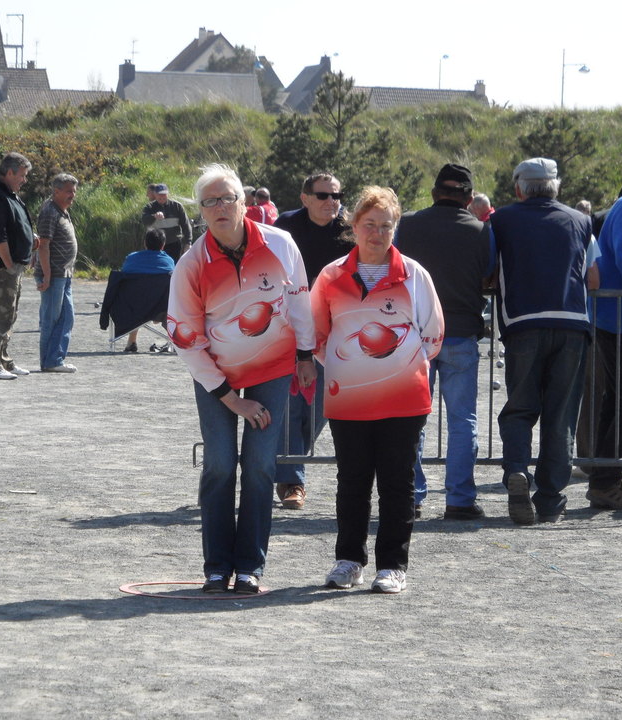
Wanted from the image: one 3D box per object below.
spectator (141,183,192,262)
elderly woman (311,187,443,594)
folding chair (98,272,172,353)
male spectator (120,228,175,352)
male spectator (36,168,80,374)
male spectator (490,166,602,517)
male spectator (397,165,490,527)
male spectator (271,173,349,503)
[{"bbox_3d":[-1.831,-1.455,42.458,0.600,1.620,0.450,1,3,9],"label":"spectator"},{"bbox_3d":[0.258,0.108,12.912,0.520,1.570,0.340,1,3,6],"label":"elderly woman"},{"bbox_3d":[-1.614,-0.479,31.680,0.640,0.790,0.560,1,3,3],"label":"folding chair"},{"bbox_3d":[-1.547,-0.683,31.869,0.550,1.180,0.750,1,3,3],"label":"male spectator"},{"bbox_3d":[-2.191,-0.764,28.759,0.340,1.710,0.480,2,3,25],"label":"male spectator"},{"bbox_3d":[1.128,-0.106,16.009,0.540,1.730,0.500,1,3,-3],"label":"male spectator"},{"bbox_3d":[0.643,-0.108,16.156,0.530,1.710,0.480,1,3,3],"label":"male spectator"},{"bbox_3d":[0.052,-0.111,16.460,0.530,1.660,0.440,0,3,-14],"label":"male spectator"}]

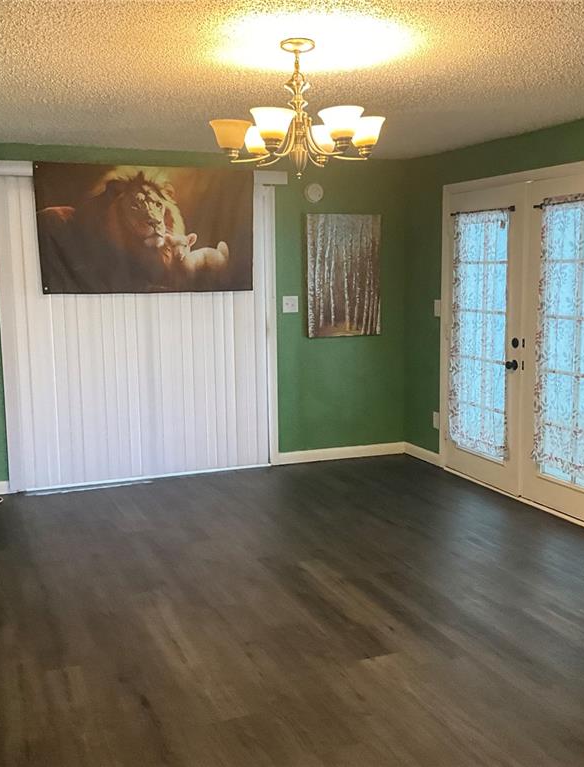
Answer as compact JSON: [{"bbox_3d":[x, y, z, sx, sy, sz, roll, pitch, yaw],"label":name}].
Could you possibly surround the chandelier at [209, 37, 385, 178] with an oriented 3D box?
[{"bbox_3d":[0.025,-1.042,3.265,0.663,0.511,0.663,-1,8,0],"label":"chandelier"}]

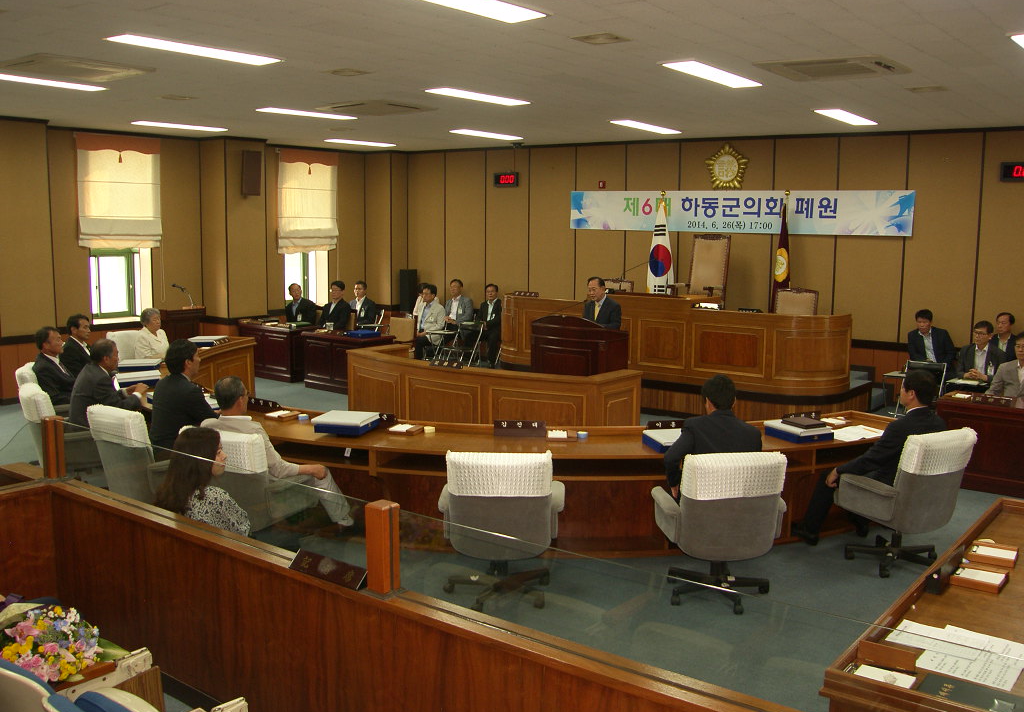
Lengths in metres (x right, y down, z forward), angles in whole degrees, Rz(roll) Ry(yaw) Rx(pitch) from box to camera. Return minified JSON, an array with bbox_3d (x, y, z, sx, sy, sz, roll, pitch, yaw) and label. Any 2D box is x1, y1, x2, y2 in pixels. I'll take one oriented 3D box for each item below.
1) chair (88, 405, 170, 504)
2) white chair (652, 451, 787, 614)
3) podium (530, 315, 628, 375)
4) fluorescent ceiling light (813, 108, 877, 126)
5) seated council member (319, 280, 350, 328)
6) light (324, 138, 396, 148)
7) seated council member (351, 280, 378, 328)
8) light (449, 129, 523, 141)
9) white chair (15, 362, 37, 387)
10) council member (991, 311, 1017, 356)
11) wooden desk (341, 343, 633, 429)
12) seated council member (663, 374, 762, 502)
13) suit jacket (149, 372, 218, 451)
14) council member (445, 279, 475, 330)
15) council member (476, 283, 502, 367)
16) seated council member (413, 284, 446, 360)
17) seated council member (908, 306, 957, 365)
[{"bbox_3d":[-2.425,0.758,7.020,0.740,0.880,0.700,5,8,31],"label":"chair"},{"bbox_3d":[1.175,0.927,6.024,0.700,0.900,0.700,-1,7,-15],"label":"white chair"},{"bbox_3d":[0.721,0.175,10.980,0.920,1.220,0.580,6,9,35],"label":"podium"},{"bbox_3d":[3.576,-2.587,11.098,0.310,0.080,1.320,5,8,34],"label":"fluorescent ceiling light"},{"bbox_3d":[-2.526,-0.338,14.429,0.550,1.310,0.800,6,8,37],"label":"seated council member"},{"bbox_3d":[-2.246,-3.154,15.353,0.260,0.060,1.250,6,9,37],"label":"light"},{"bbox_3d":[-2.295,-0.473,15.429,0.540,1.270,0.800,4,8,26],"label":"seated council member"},{"bbox_3d":[-0.334,-3.010,14.134,0.280,0.080,1.290,6,9,35],"label":"light"},{"bbox_3d":[-3.914,0.517,9.030,0.680,0.880,0.700,-2,8,-21],"label":"white chair"},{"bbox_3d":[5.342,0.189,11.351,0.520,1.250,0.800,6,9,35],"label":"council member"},{"bbox_3d":[-0.293,0.463,9.932,3.100,0.840,1.000,6,8,37],"label":"wooden desk"},{"bbox_3d":[1.191,0.714,6.362,0.580,1.240,0.800,-1,7,-14],"label":"seated council member"},{"bbox_3d":[-2.415,0.437,7.613,0.520,0.670,0.460,6,9,36],"label":"suit jacket"},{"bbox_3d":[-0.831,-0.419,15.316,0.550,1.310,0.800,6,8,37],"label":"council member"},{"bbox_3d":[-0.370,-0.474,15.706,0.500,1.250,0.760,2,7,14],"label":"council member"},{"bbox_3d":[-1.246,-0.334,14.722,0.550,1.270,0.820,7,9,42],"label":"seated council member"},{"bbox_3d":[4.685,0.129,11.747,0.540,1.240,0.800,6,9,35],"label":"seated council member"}]

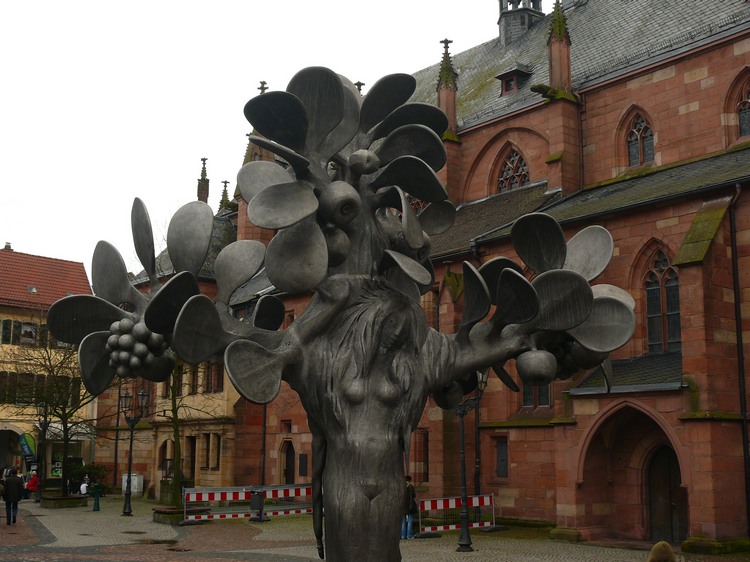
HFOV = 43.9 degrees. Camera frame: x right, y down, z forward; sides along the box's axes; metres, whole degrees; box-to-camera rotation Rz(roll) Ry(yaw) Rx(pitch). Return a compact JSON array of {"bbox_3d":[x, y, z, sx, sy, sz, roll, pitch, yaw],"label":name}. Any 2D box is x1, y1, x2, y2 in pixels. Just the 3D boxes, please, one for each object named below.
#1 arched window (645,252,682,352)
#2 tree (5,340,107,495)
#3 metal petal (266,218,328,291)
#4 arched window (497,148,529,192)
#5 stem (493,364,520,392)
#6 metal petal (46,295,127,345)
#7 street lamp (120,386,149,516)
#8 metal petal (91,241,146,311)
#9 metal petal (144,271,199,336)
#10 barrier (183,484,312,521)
[{"bbox_3d":[7.949,0.554,25.712,0.280,2.890,1.170,7,-12,-38],"label":"arched window"},{"bbox_3d":[-13.442,5.889,40.080,4.600,6.680,4.400,4,-11,-18],"label":"tree"},{"bbox_3d":[-0.455,-0.167,5.464,0.360,0.470,0.090,4,-12,1],"label":"metal petal"},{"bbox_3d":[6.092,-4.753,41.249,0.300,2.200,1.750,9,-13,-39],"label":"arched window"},{"bbox_3d":[0.702,0.522,4.988,0.050,0.200,0.080,-44,-6,0],"label":"stem"},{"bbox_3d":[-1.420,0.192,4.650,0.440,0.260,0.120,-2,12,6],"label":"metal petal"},{"bbox_3d":[-8.531,5.948,32.676,0.450,4.440,1.100,8,-12,-41],"label":"street lamp"},{"bbox_3d":[-1.641,-0.028,5.846,0.320,0.450,0.090,-27,-7,31],"label":"metal petal"},{"bbox_3d":[-1.075,0.119,4.907,0.230,0.370,0.070,35,26,-10],"label":"metal petal"},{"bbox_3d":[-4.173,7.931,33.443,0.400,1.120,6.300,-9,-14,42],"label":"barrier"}]

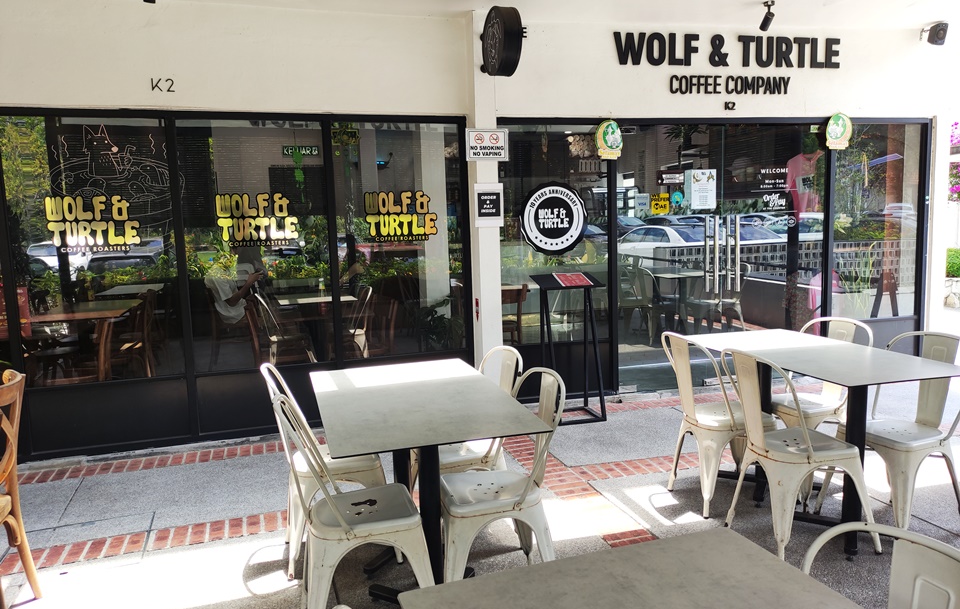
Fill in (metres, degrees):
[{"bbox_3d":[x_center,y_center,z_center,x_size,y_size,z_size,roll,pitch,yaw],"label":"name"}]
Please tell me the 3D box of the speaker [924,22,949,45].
[{"bbox_3d":[3.740,-2.210,5.677,0.120,0.190,0.140,-2,20,-2],"label":"speaker"}]

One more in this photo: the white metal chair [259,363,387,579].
[{"bbox_3d":[-0.624,0.657,2.946,0.500,0.840,0.430,-4,7,-16],"label":"white metal chair"}]

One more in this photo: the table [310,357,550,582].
[{"bbox_3d":[-0.248,0.722,2.683,0.690,0.754,1.200,-4,7,-16],"label":"table"}]

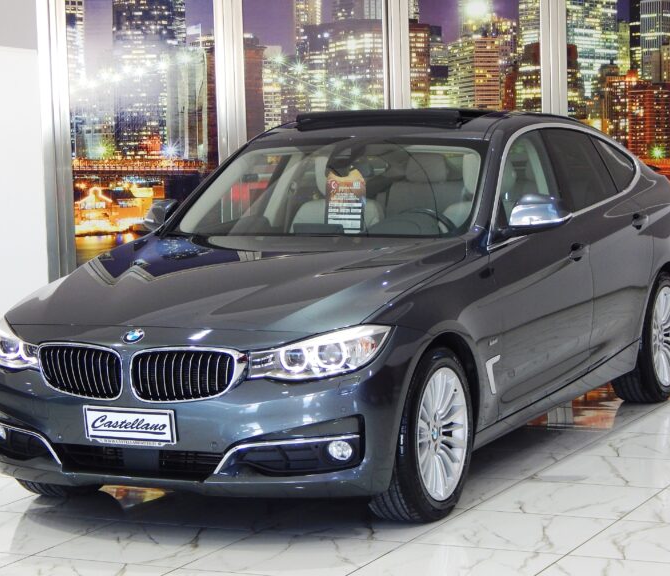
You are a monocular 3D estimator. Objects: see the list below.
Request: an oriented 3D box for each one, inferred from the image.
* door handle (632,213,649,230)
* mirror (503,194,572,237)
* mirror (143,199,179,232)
[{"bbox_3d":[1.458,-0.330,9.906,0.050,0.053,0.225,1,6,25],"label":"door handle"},{"bbox_3d":[0.841,-0.299,8.553,0.233,0.165,0.180,1,6,25],"label":"mirror"},{"bbox_3d":[-0.798,-0.327,9.326,0.233,0.165,0.180,1,6,25],"label":"mirror"}]

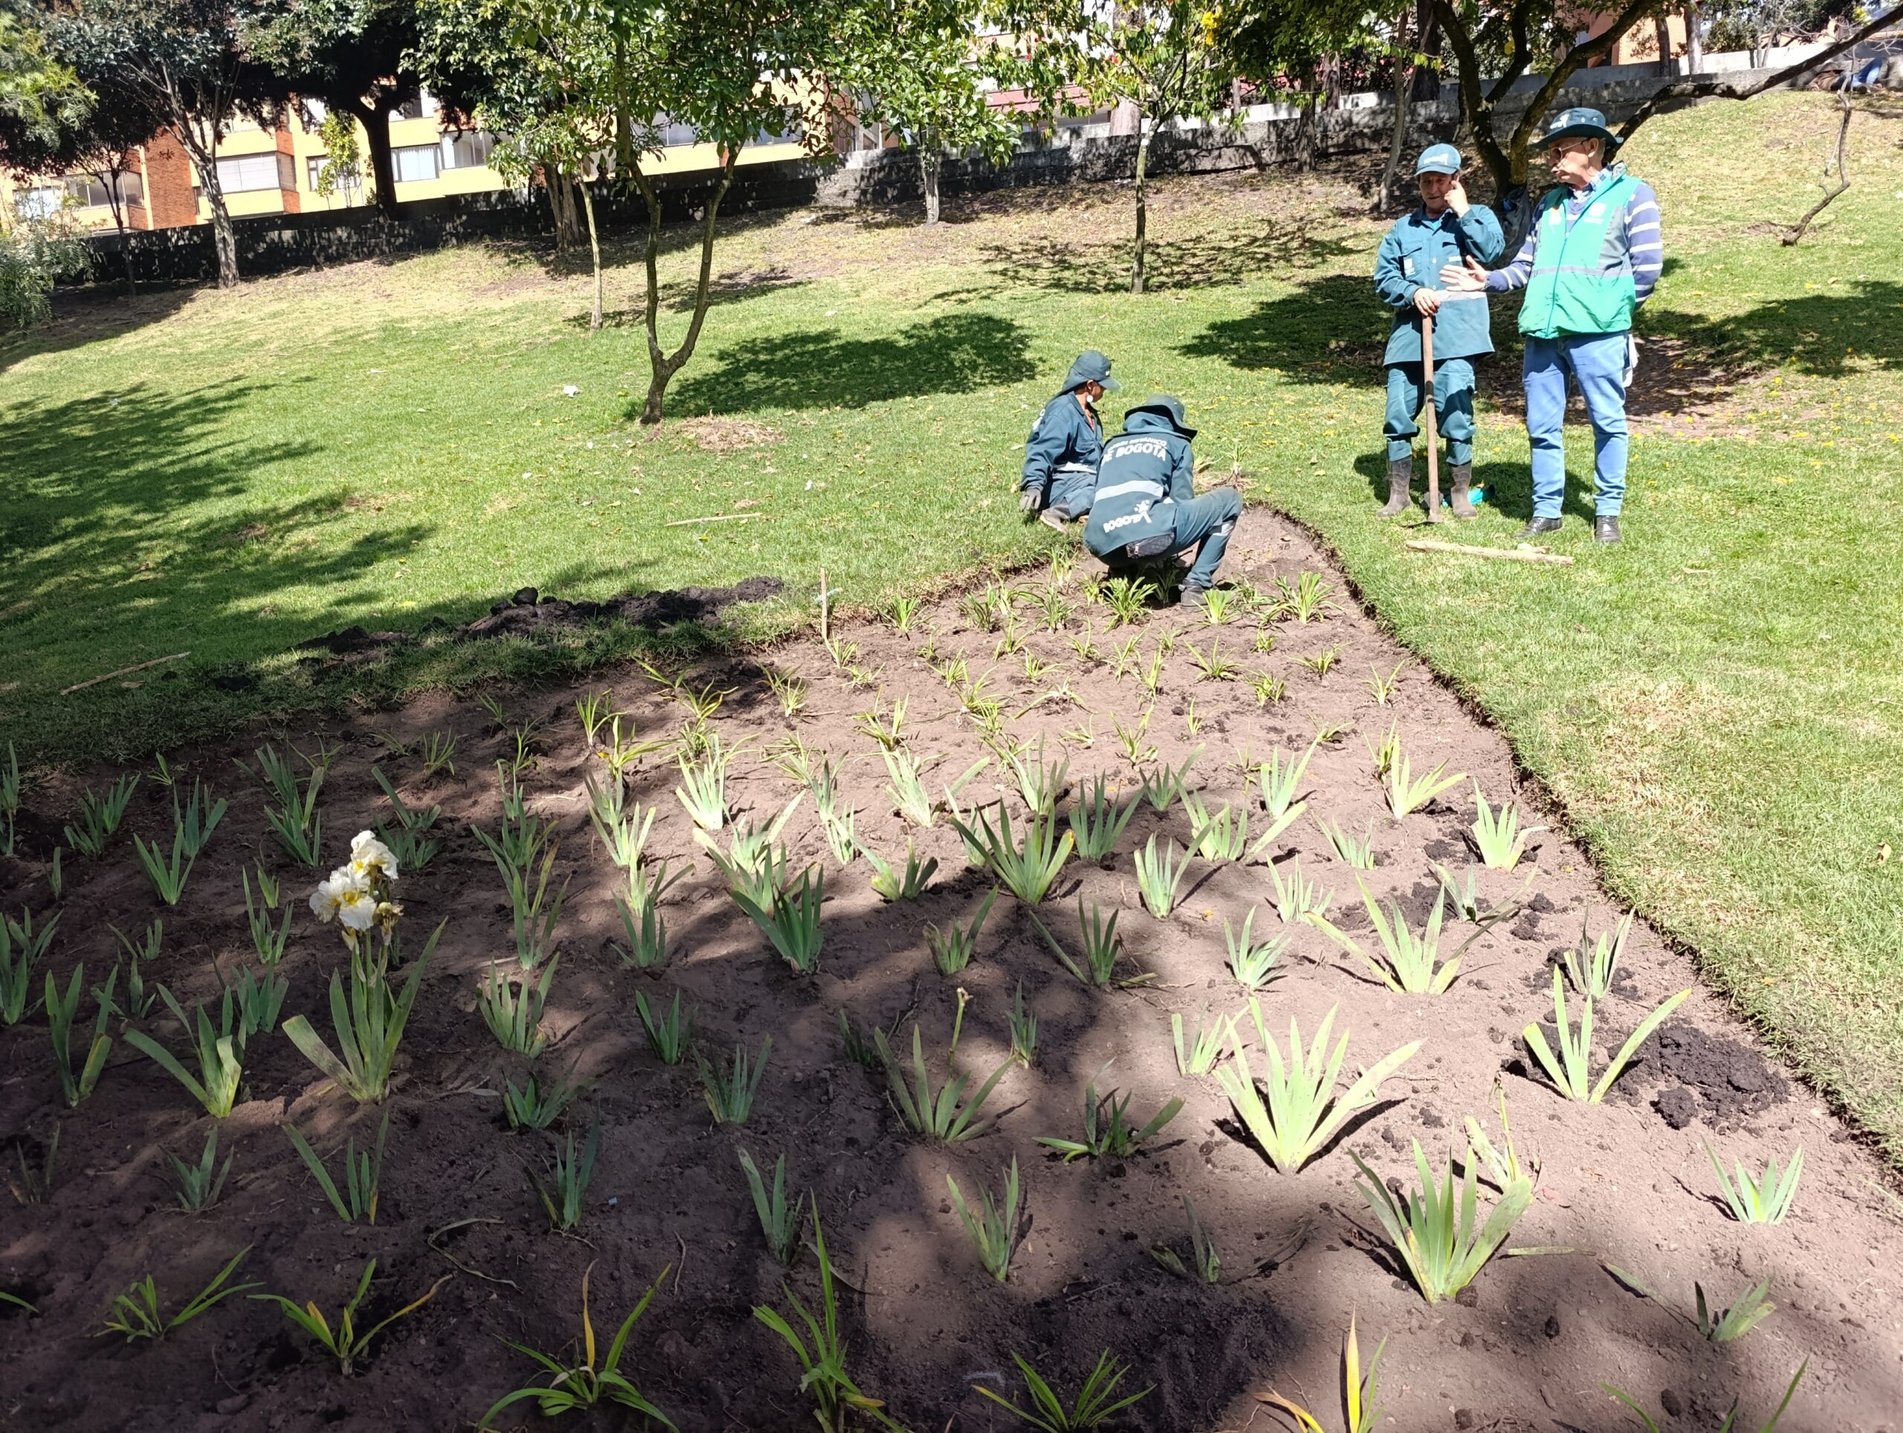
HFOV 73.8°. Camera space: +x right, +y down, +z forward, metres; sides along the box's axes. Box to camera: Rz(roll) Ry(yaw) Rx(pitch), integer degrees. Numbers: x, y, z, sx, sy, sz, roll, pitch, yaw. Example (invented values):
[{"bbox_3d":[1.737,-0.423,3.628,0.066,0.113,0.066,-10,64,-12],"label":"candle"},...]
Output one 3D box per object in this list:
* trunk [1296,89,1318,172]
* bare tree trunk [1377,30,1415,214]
[{"bbox_3d":[4.424,-7.327,15.800,0.270,1.030,0.270,-1,10,0],"label":"trunk"},{"bbox_3d":[5.436,-7.245,15.500,0.352,2.015,0.250,2,11,18],"label":"bare tree trunk"}]

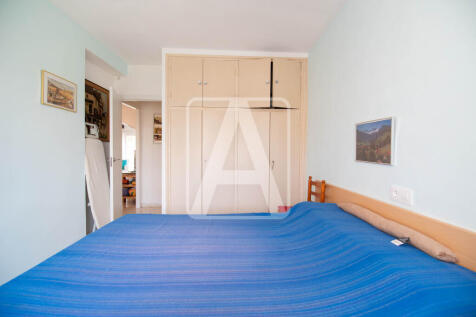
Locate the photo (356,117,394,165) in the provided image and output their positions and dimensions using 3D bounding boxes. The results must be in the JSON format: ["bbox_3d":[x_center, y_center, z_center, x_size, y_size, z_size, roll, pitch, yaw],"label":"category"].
[{"bbox_3d":[1.055,-0.131,1.555,0.022,0.330,0.395,1,2,-1],"label":"photo"}]

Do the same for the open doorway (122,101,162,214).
[{"bbox_3d":[-1.647,0.017,3.515,0.740,2.030,0.110,1,2,-1],"label":"open doorway"}]

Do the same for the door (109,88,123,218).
[{"bbox_3d":[-1.885,0.028,3.101,0.040,2.030,0.760,0,2,-21],"label":"door"}]

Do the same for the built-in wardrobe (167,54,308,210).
[{"bbox_3d":[-0.030,-0.260,3.200,2.130,2.520,0.580,0,1,-3],"label":"built-in wardrobe"}]

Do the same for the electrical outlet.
[{"bbox_3d":[1.059,0.240,1.277,0.012,0.090,0.155,1,2,-1],"label":"electrical outlet"}]

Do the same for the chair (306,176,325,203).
[{"bbox_3d":[0.754,0.673,2.457,0.450,0.850,0.410,1,2,-1],"label":"chair"}]

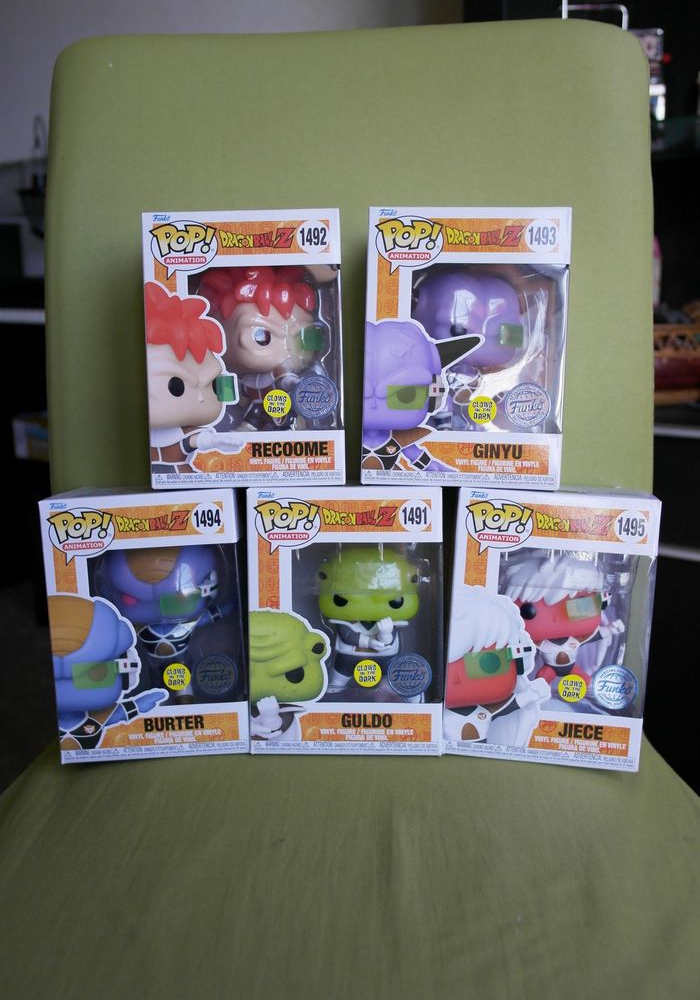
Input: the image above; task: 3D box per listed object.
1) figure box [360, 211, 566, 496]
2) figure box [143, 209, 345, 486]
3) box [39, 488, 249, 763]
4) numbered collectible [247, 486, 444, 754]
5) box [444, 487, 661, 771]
[{"bbox_3d":[0.071,-0.090,0.548,0.114,0.160,0.089,2,4,6],"label":"figure box"},{"bbox_3d":[-0.061,-0.091,0.557,0.114,0.160,0.089,-1,4,0],"label":"figure box"},{"bbox_3d":[-0.122,0.073,0.567,0.114,0.160,0.089,-3,5,-1],"label":"box"},{"bbox_3d":[-0.001,0.070,0.562,0.114,0.160,0.089,0,4,2],"label":"numbered collectible"},{"bbox_3d":[0.122,0.073,0.557,0.114,0.160,0.089,4,5,6],"label":"box"}]

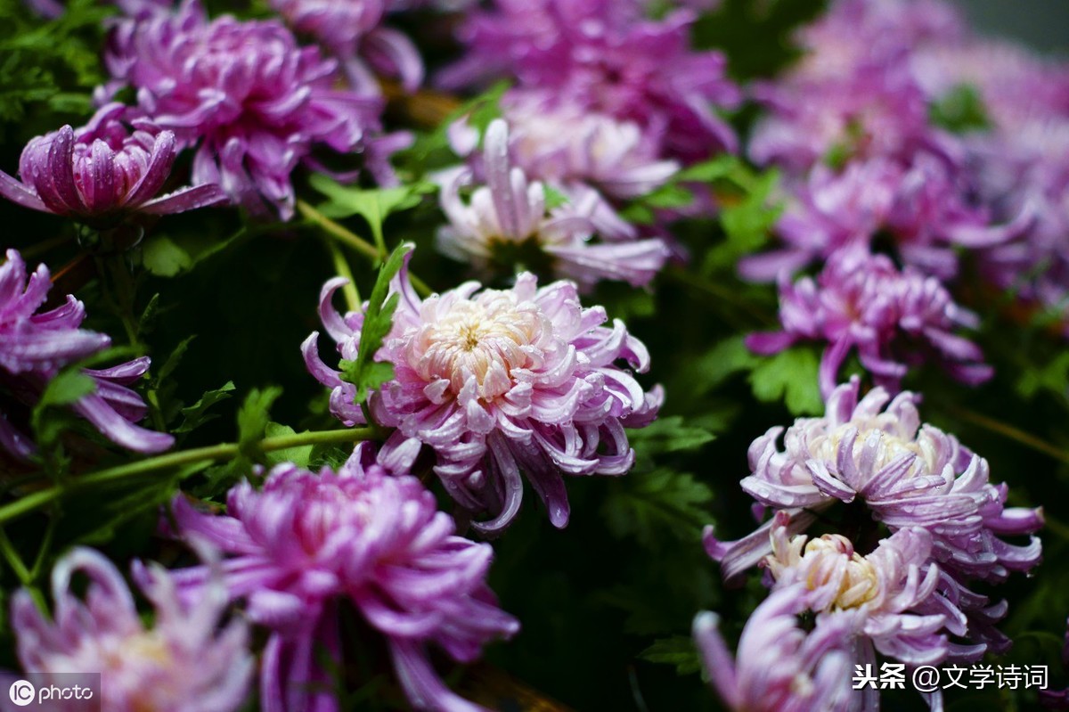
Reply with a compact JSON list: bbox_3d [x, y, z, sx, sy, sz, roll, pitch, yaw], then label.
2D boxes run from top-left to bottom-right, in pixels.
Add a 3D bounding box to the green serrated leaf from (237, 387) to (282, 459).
[{"bbox_3d":[-0.085,0.021,0.685,0.009,0.019,0.008,12,14,0],"label":"green serrated leaf"}]

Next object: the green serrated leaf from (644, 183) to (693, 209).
[{"bbox_3d":[0.051,-0.061,0.840,0.015,0.006,0.014,-6,19,-17],"label":"green serrated leaf"}]

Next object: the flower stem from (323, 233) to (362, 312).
[{"bbox_3d":[-0.065,-0.028,0.750,0.004,0.030,0.004,-22,-9,0],"label":"flower stem"}]

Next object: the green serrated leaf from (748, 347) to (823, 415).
[{"bbox_3d":[0.091,0.009,0.810,0.026,0.022,0.012,2,18,6],"label":"green serrated leaf"}]

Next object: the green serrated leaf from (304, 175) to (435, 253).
[{"bbox_3d":[-0.057,-0.050,0.780,0.045,0.018,0.030,0,22,0],"label":"green serrated leaf"}]

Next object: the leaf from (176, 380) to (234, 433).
[{"bbox_3d":[-0.103,0.016,0.700,0.019,0.013,0.016,-13,25,-29],"label":"leaf"}]

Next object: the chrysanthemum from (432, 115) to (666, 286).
[{"bbox_3d":[0.007,-0.059,0.840,0.084,0.055,0.075,0,18,0],"label":"chrysanthemum"}]

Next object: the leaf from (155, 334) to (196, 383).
[{"bbox_3d":[-0.120,0.001,0.745,0.006,0.021,0.008,38,9,-9],"label":"leaf"}]

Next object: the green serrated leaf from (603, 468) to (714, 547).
[{"bbox_3d":[0.046,0.056,0.820,0.037,0.021,0.020,-4,18,-11],"label":"green serrated leaf"}]

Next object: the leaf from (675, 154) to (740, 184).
[{"bbox_3d":[0.072,-0.077,0.920,0.027,0.009,0.020,0,22,0],"label":"leaf"}]

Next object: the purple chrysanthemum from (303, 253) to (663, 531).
[{"bbox_3d":[-0.017,0.012,0.710,0.112,0.062,0.102,-2,47,2],"label":"purple chrysanthemum"}]

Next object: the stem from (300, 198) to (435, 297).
[{"bbox_3d":[-0.059,-0.037,0.775,0.060,0.004,0.004,36,0,0],"label":"stem"}]

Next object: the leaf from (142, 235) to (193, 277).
[{"bbox_3d":[-0.130,-0.035,0.790,0.016,0.013,0.008,0,18,0],"label":"leaf"}]

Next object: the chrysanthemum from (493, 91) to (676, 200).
[{"bbox_3d":[0.021,-0.084,0.900,0.078,0.038,0.070,0,30,0],"label":"chrysanthemum"}]

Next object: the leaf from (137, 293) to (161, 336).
[{"bbox_3d":[-0.129,-0.014,0.745,0.006,0.015,0.007,23,12,-15],"label":"leaf"}]

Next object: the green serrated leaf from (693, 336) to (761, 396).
[{"bbox_3d":[0.075,0.004,0.870,0.025,0.017,0.022,-13,25,-29],"label":"green serrated leaf"}]

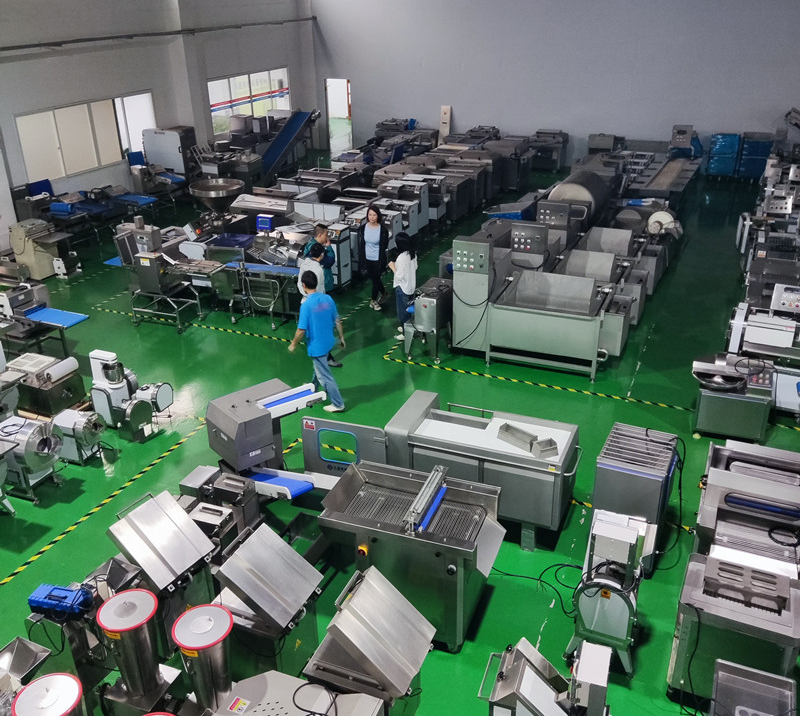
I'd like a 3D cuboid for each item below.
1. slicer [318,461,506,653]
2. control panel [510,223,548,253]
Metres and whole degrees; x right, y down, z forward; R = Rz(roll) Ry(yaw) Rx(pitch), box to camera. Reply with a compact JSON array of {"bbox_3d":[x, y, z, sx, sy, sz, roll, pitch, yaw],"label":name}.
[{"bbox_3d":[0.140,1.548,6.161,1.320,1.160,0.800,9,28,19],"label":"slicer"},{"bbox_3d":[1.783,-1.645,10.556,0.465,0.400,0.180,10,28,21],"label":"control panel"}]

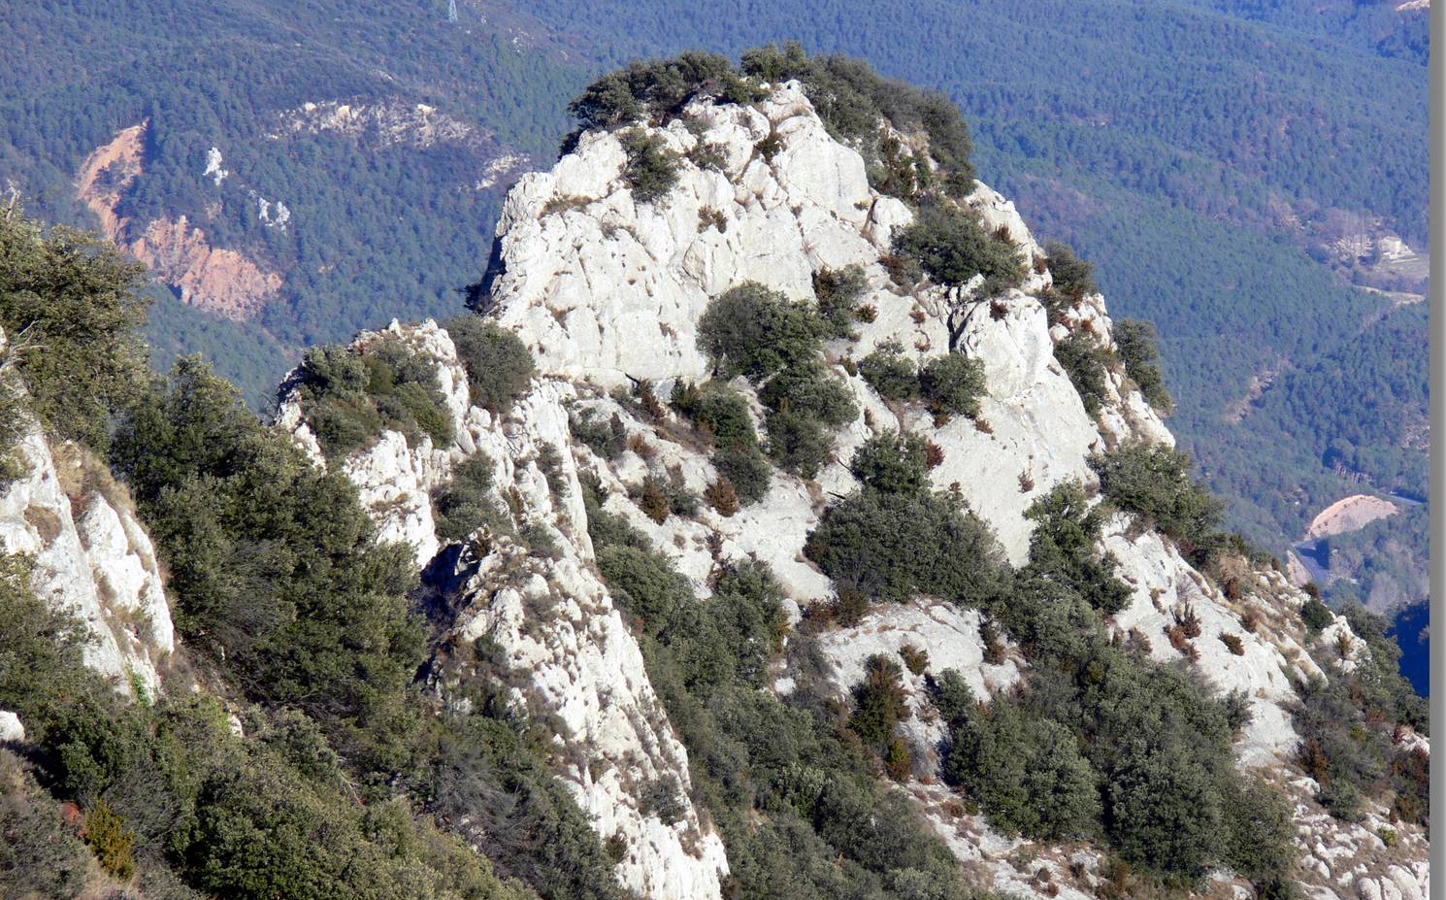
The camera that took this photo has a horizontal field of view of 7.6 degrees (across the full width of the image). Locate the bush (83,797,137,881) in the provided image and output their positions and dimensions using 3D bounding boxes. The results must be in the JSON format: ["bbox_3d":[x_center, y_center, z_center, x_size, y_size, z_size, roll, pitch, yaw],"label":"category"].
[{"bbox_3d":[-7.294,4.635,130.000,0.609,0.971,0.579,0,10,0],"label":"bush"}]

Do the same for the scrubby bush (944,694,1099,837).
[{"bbox_3d":[5.713,6.093,208.320,2.929,2.478,2.490,0,12,0],"label":"scrubby bush"}]

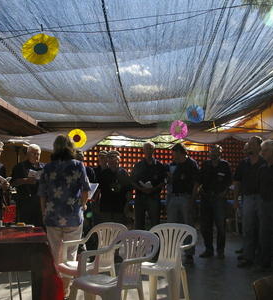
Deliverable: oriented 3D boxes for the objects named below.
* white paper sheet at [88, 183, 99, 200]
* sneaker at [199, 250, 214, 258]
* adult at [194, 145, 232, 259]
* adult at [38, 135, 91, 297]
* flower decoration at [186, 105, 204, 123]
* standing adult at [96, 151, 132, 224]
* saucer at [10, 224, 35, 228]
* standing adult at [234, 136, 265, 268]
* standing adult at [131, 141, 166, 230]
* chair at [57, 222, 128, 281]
[{"bbox_3d":[-0.522,0.437,4.000,0.210,0.010,0.290,0,38,25],"label":"white paper sheet"},{"bbox_3d":[1.119,1.631,6.007,0.110,0.110,0.290,-4,-7,38],"label":"sneaker"},{"bbox_3d":[1.215,0.804,6.018,0.560,1.760,0.380,-1,-6,20],"label":"adult"},{"bbox_3d":[-0.703,0.637,3.696,0.520,1.610,0.380,0,-6,8],"label":"adult"},{"bbox_3d":[1.128,-0.706,7.300,0.360,0.360,0.060,0,-6,3],"label":"flower decoration"},{"bbox_3d":[-0.325,0.805,5.547,0.520,1.660,0.340,-2,-6,17],"label":"standing adult"},{"bbox_3d":[-0.871,0.586,2.870,0.195,0.025,0.195,0,-6,0],"label":"saucer"},{"bbox_3d":[1.596,0.714,5.235,0.480,1.780,0.330,-5,-8,43],"label":"standing adult"},{"bbox_3d":[0.198,0.764,5.954,0.540,1.810,0.380,0,-6,10],"label":"standing adult"},{"bbox_3d":[-0.397,1.015,3.207,0.550,0.770,0.550,6,-8,-43],"label":"chair"}]

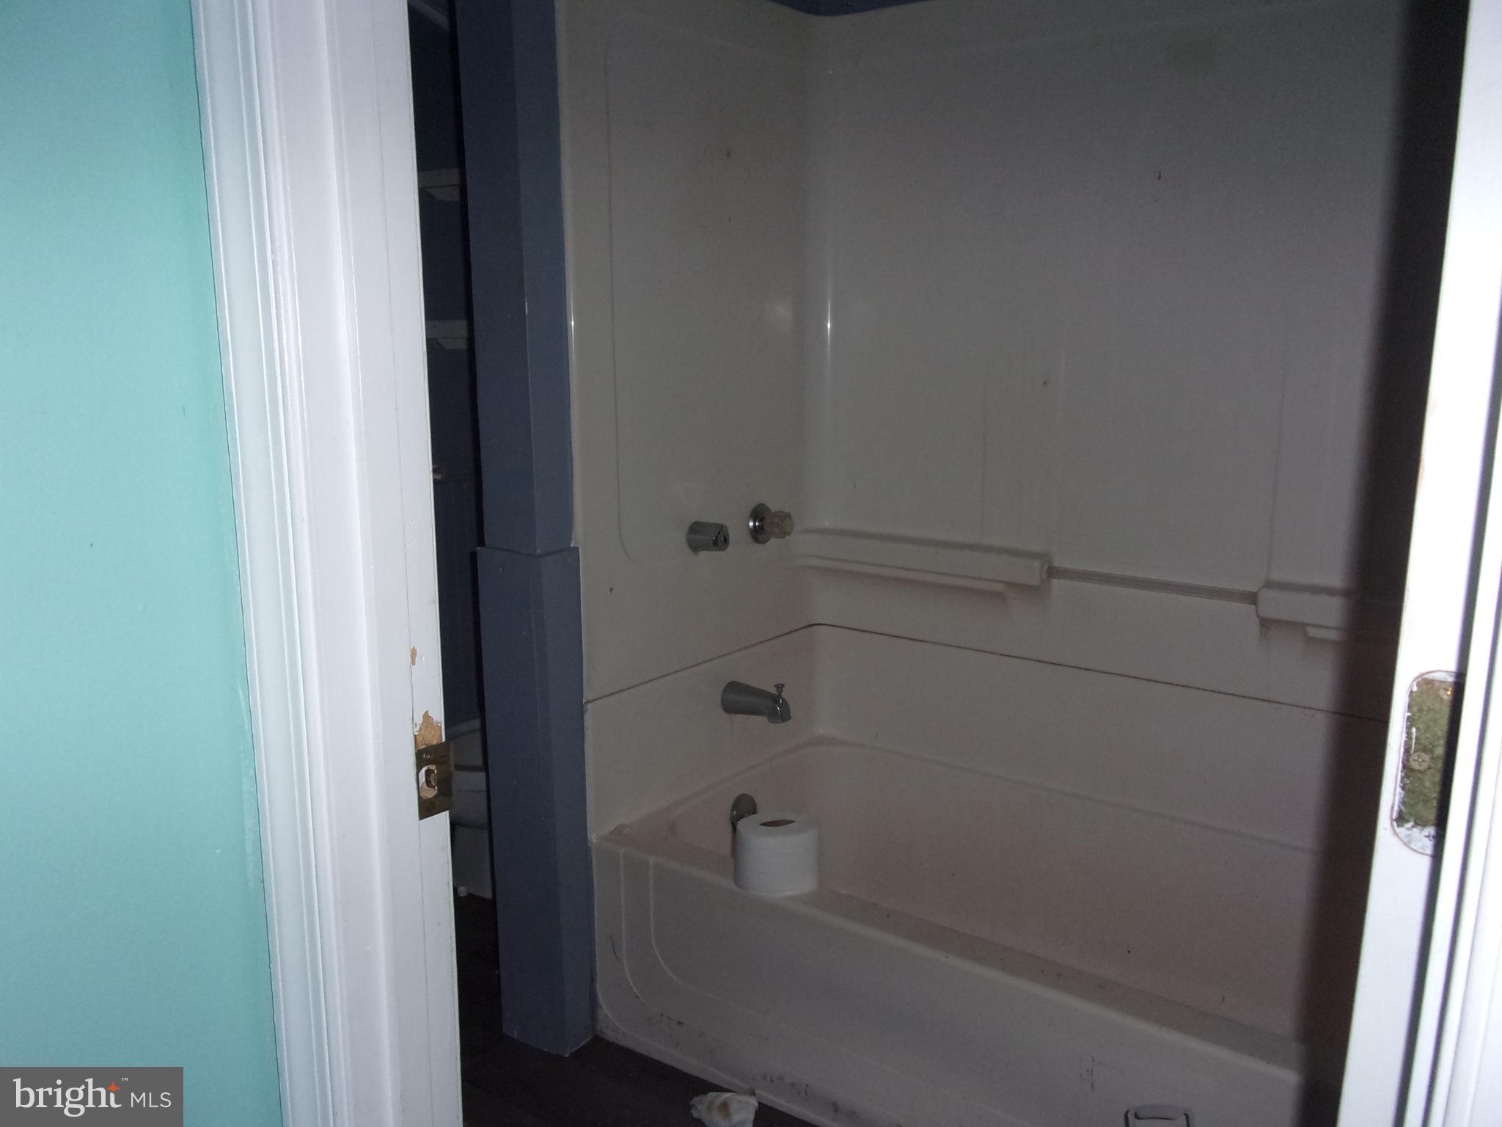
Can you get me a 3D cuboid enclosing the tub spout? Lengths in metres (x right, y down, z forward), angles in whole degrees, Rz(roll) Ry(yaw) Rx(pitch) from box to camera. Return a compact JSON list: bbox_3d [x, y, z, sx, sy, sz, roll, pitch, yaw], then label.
[{"bbox_3d":[0.015,0.268,2.399,0.137,0.084,0.066,8,14,35],"label":"tub spout"}]

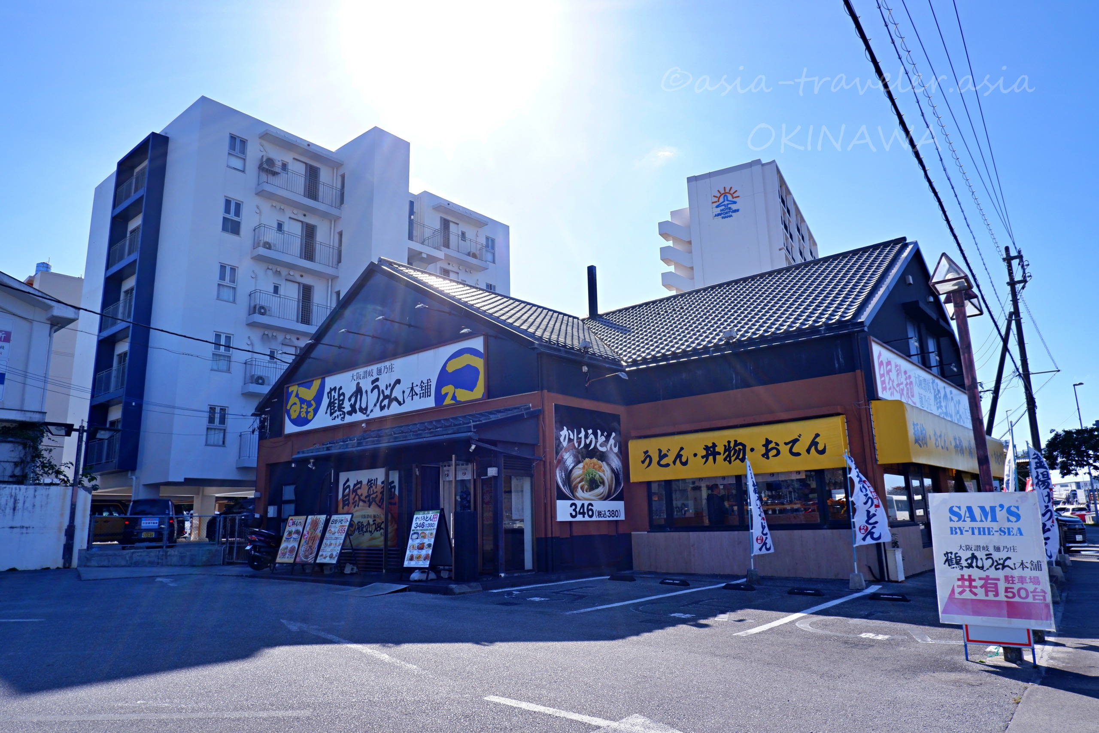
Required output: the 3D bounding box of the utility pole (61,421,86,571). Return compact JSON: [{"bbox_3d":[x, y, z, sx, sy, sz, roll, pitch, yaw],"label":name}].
[{"bbox_3d":[-13.835,3.679,20.521,0.280,4.250,0.280,-11,-16,39],"label":"utility pole"}]

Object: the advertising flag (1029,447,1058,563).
[{"bbox_3d":[8.708,2.450,12.415,0.550,1.950,0.150,3,-13,-19],"label":"advertising flag"}]

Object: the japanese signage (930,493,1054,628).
[{"bbox_3d":[3.777,1.652,6.050,0.840,1.140,0.200,-13,-16,42],"label":"japanese signage"}]

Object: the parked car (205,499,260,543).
[{"bbox_3d":[-11.057,5.717,26.193,1.600,1.620,3.800,-11,-16,39],"label":"parked car"}]

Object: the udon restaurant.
[{"bbox_3d":[1.625,1.642,21.104,18.490,8.060,14.540,-11,-16,39],"label":"udon restaurant"}]

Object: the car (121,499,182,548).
[{"bbox_3d":[-13.063,5.115,22.952,1.480,1.600,3.400,5,-14,-27],"label":"car"}]

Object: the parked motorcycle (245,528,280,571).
[{"bbox_3d":[-7.100,4.750,18.519,0.700,1.120,1.900,-11,-16,39],"label":"parked motorcycle"}]

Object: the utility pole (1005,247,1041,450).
[{"bbox_3d":[18.769,0.804,27.503,0.500,11.540,0.700,-11,-16,39],"label":"utility pole"}]

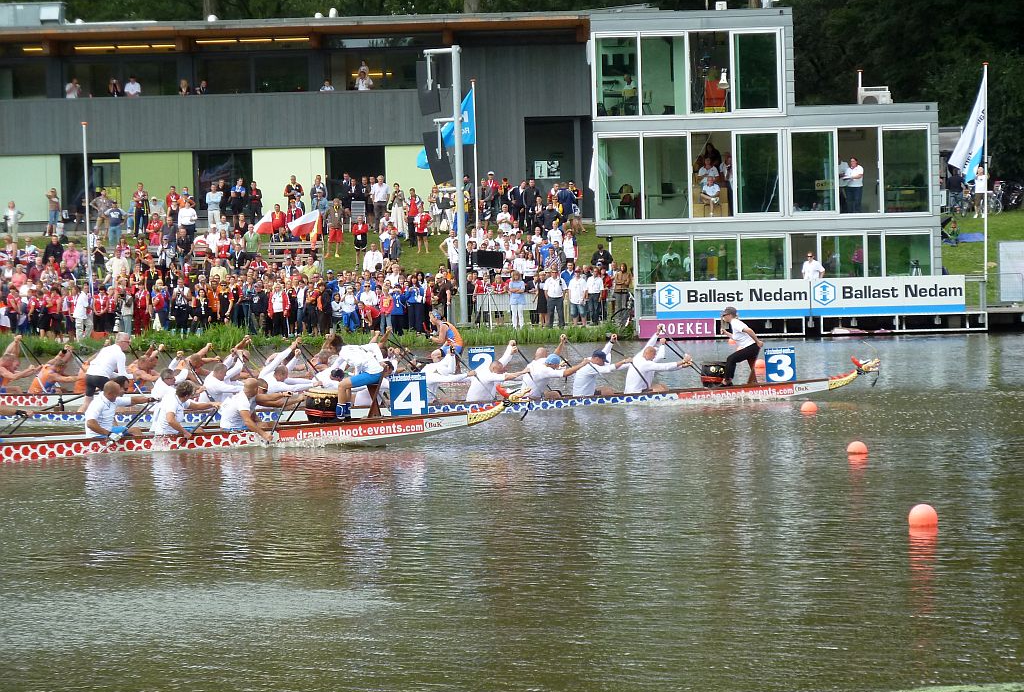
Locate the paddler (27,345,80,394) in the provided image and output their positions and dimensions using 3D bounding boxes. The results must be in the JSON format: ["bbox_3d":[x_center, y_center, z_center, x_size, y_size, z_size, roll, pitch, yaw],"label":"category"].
[{"bbox_3d":[-8.510,0.492,80.800,0.950,1.080,0.600,-2,1,0],"label":"paddler"}]

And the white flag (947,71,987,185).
[{"bbox_3d":[13.115,-6.349,125.200,1.100,3.280,0.400,-1,1,2],"label":"white flag"}]

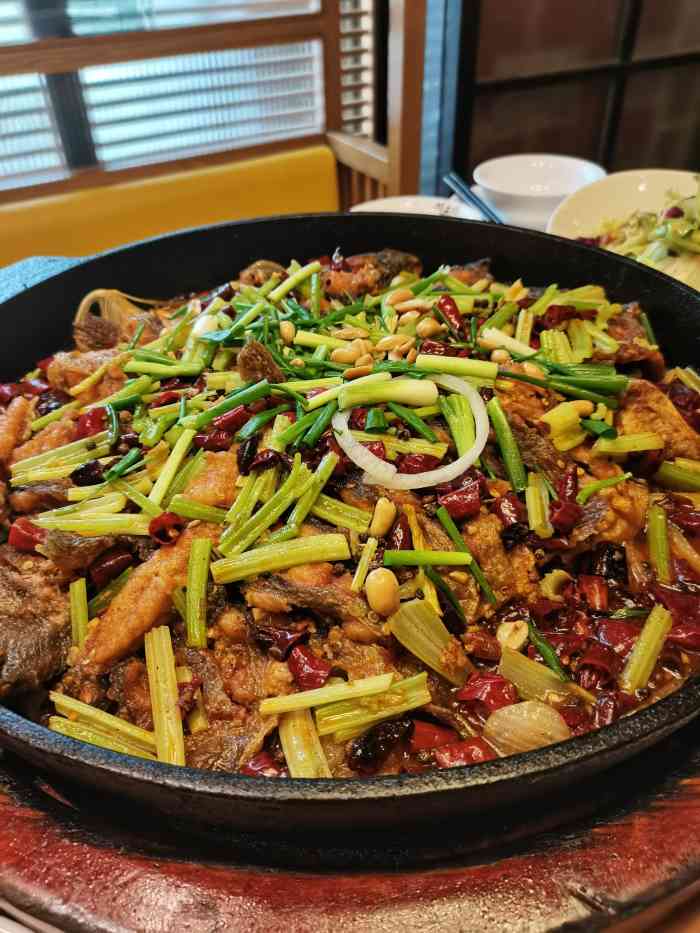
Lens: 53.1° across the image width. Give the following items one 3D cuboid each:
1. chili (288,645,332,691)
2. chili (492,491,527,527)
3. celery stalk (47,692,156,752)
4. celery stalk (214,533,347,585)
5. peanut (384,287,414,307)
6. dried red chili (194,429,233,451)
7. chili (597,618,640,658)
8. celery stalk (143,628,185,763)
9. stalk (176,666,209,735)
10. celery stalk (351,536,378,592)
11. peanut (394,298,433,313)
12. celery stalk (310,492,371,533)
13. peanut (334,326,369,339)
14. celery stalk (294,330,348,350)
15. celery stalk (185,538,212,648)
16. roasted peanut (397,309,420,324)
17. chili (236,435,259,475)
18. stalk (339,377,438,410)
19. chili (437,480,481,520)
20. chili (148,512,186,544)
[{"bbox_3d":[-0.012,0.062,0.215,0.013,0.006,0.007,35,52,26],"label":"chili"},{"bbox_3d":[0.058,0.015,0.257,0.009,0.008,0.013,-13,49,-13],"label":"chili"},{"bbox_3d":[-0.061,0.063,0.175,0.031,0.005,0.006,13,40,17],"label":"celery stalk"},{"bbox_3d":[-0.022,0.029,0.222,0.043,0.006,0.008,-9,39,-7],"label":"celery stalk"},{"bbox_3d":[0.026,-0.088,0.362,0.015,0.006,0.007,-20,43,-16],"label":"peanut"},{"bbox_3d":[-0.056,-0.011,0.288,0.016,0.007,0.008,-4,39,3],"label":"dried red chili"},{"bbox_3d":[0.089,0.056,0.229,0.015,0.004,0.009,20,44,9],"label":"chili"},{"bbox_3d":[-0.052,0.064,0.196,0.008,0.005,0.043,-10,49,-12],"label":"celery stalk"},{"bbox_3d":[-0.044,0.065,0.195,0.005,0.004,0.018,-15,51,-16],"label":"stalk"},{"bbox_3d":[0.005,0.029,0.209,0.003,0.003,0.020,8,38,12],"label":"celery stalk"},{"bbox_3d":[0.030,-0.076,0.329,0.018,0.005,0.007,-6,38,-7],"label":"peanut"},{"bbox_3d":[-0.004,0.015,0.234,0.022,0.004,0.006,21,44,20],"label":"celery stalk"},{"bbox_3d":[0.000,-0.060,0.318,0.016,0.004,0.006,2,39,5],"label":"peanut"},{"bbox_3d":[-0.012,-0.056,0.312,0.025,0.005,0.005,11,40,17],"label":"celery stalk"},{"bbox_3d":[-0.043,0.035,0.201,0.006,0.005,0.039,-5,38,-5],"label":"celery stalk"},{"bbox_3d":[0.029,-0.074,0.347,0.013,0.007,0.008,-24,44,-26],"label":"roasted peanut"},{"bbox_3d":[-0.041,-0.005,0.280,0.006,0.006,0.020,3,45,7],"label":"chili"},{"bbox_3d":[0.016,-0.030,0.293,0.040,0.009,0.011,-2,39,0],"label":"stalk"},{"bbox_3d":[0.036,0.011,0.232,0.013,0.009,0.011,-10,38,-11],"label":"chili"},{"bbox_3d":[-0.065,0.022,0.252,0.010,0.008,0.012,14,35,18],"label":"chili"}]

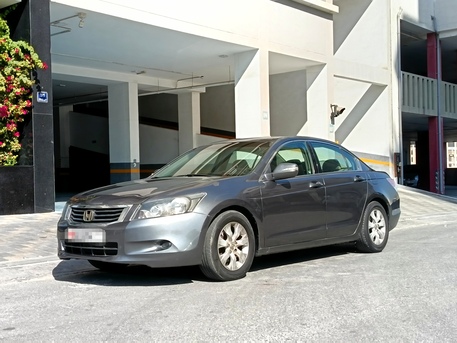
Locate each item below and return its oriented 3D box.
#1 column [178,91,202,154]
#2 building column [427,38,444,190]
[{"bbox_3d":[-1.603,-1.192,25.444,0.760,3.917,0.441,-1,0,40],"label":"column"},{"bbox_3d":[9.463,-2.697,29.120,0.450,7.373,0.470,-1,0,40],"label":"building column"}]

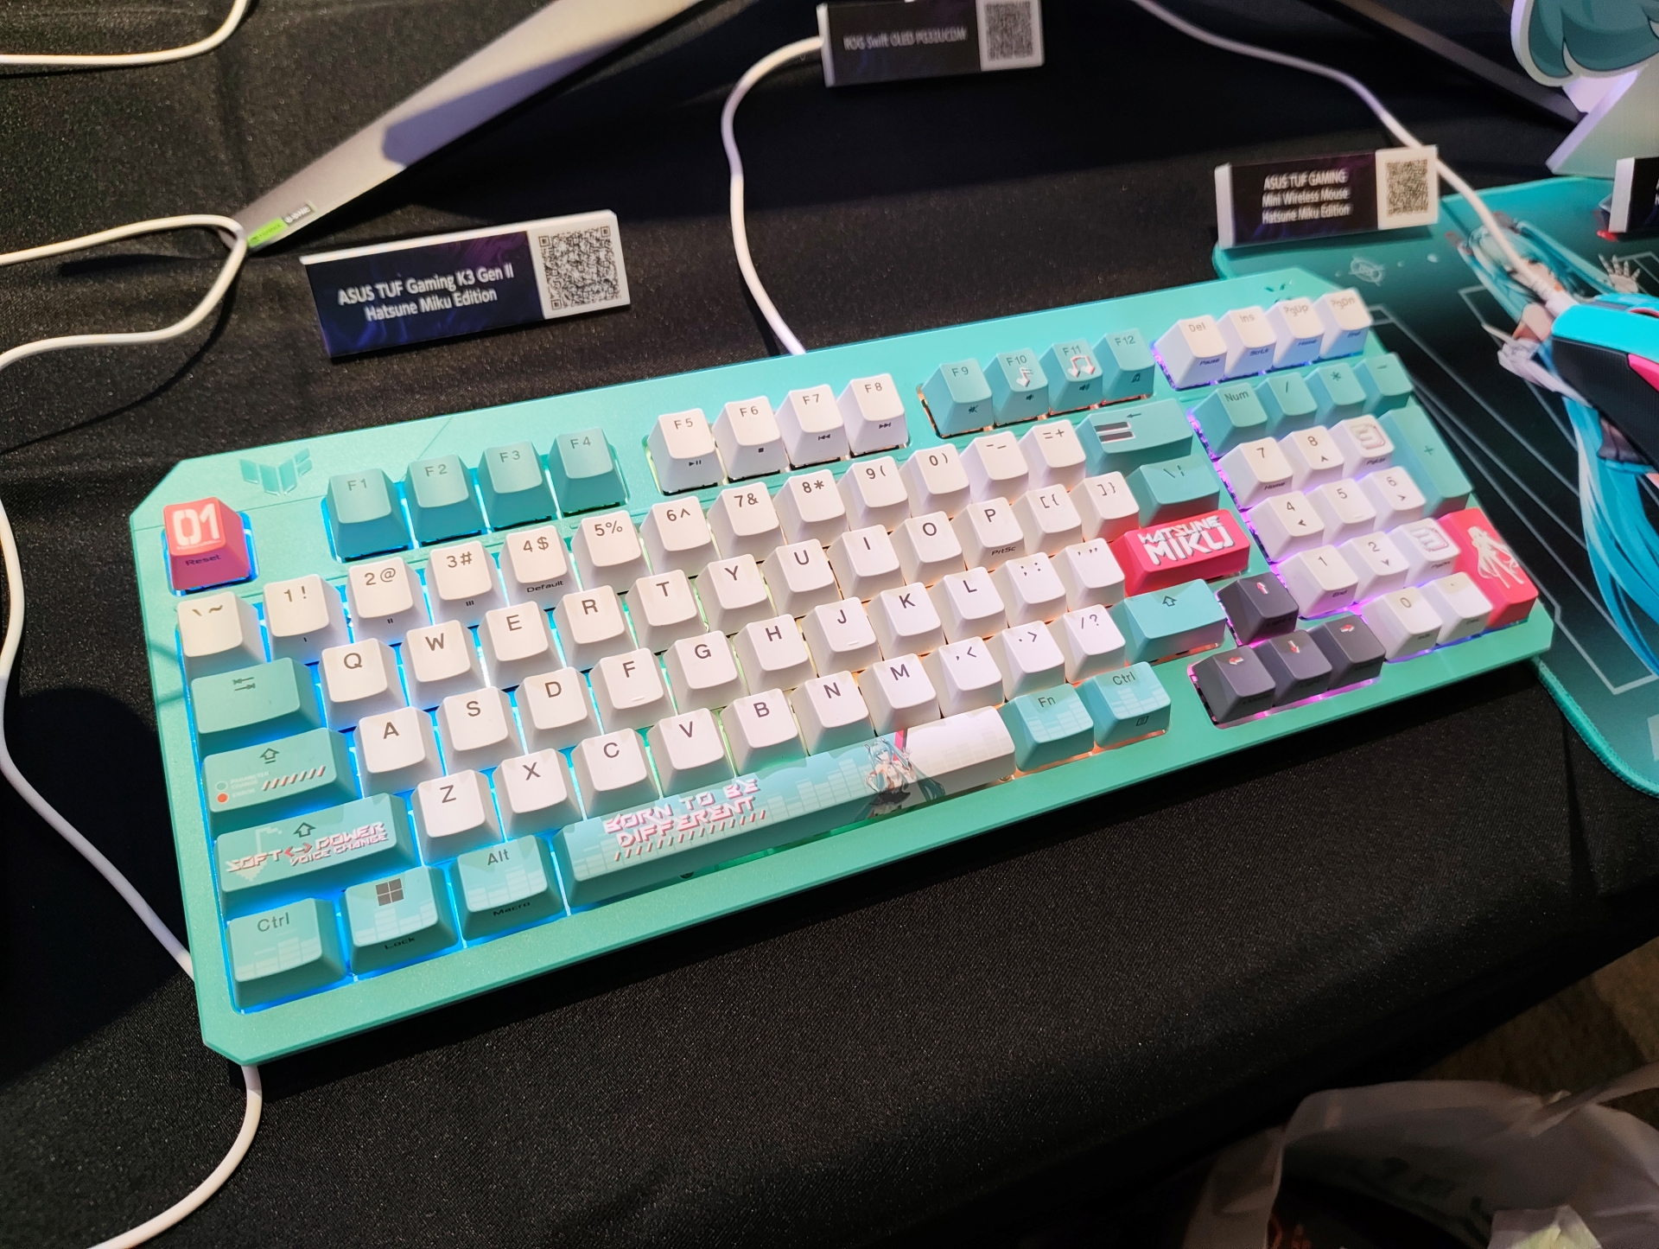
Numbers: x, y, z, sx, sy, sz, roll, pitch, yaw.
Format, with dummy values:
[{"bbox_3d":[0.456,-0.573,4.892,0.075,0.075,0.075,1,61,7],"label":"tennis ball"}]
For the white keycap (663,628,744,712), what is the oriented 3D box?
[{"bbox_3d":[-0.031,0.012,0.294,0.018,0.009,0.018,-14,69,-17],"label":"white keycap"}]

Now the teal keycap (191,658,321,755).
[{"bbox_3d":[-0.135,0.019,0.269,0.028,0.009,0.018,-14,68,-17],"label":"teal keycap"}]

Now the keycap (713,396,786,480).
[{"bbox_3d":[-0.022,-0.053,0.325,0.018,0.012,0.018,-14,68,-17],"label":"keycap"}]

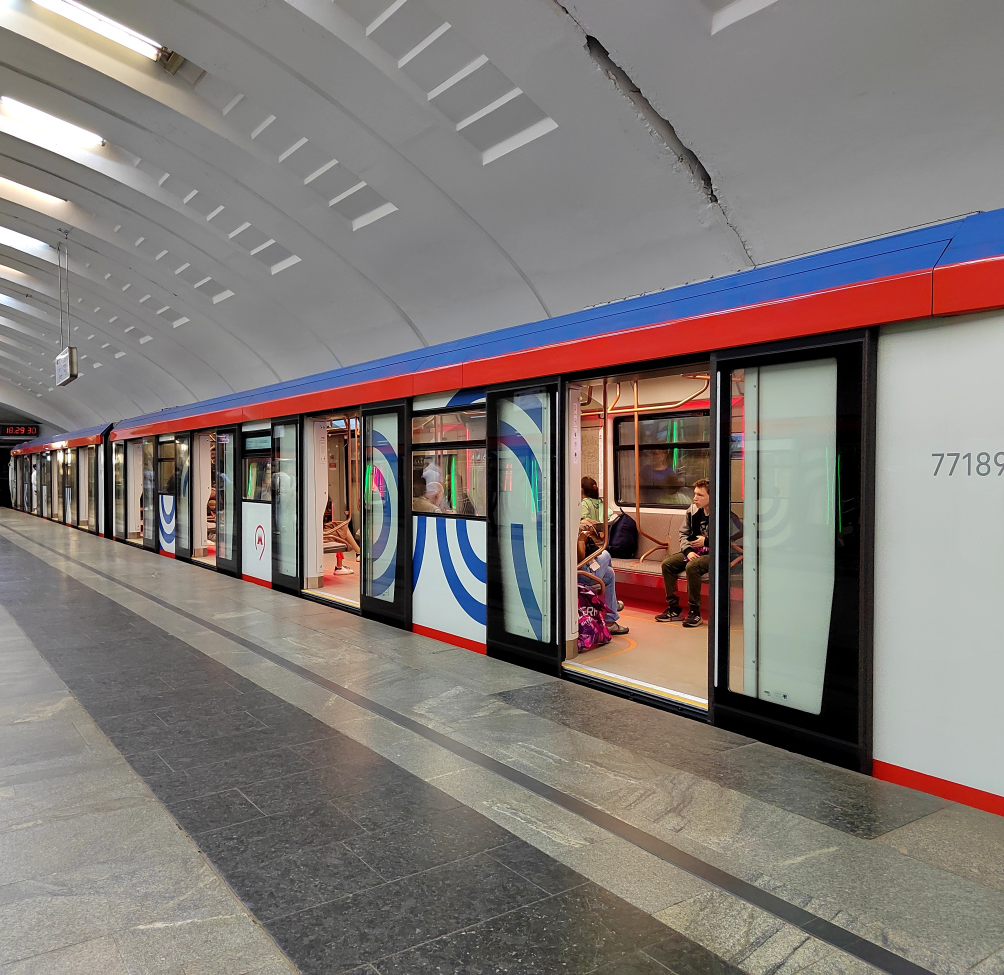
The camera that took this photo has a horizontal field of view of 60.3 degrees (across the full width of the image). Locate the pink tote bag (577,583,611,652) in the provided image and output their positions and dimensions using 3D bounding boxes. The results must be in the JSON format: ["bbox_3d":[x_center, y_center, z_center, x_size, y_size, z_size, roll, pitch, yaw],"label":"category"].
[{"bbox_3d":[0.614,0.970,6.726,0.250,0.540,0.460,1,1,43],"label":"pink tote bag"}]

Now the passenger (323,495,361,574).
[{"bbox_3d":[-2.276,0.537,11.221,1.000,1.260,0.520,-1,1,-35],"label":"passenger"}]

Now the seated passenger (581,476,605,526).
[{"bbox_3d":[0.892,0.533,9.244,0.680,1.280,0.500,0,1,15],"label":"seated passenger"}]

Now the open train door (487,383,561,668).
[{"bbox_3d":[0.170,0.255,6.383,0.080,2.030,0.910,-1,1,-35],"label":"open train door"}]

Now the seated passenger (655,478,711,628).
[{"bbox_3d":[1.786,0.571,7.912,0.740,1.310,0.580,-1,1,-35],"label":"seated passenger"}]

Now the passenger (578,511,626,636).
[{"bbox_3d":[0.610,0.608,7.055,0.900,1.270,0.530,-1,1,-35],"label":"passenger"}]

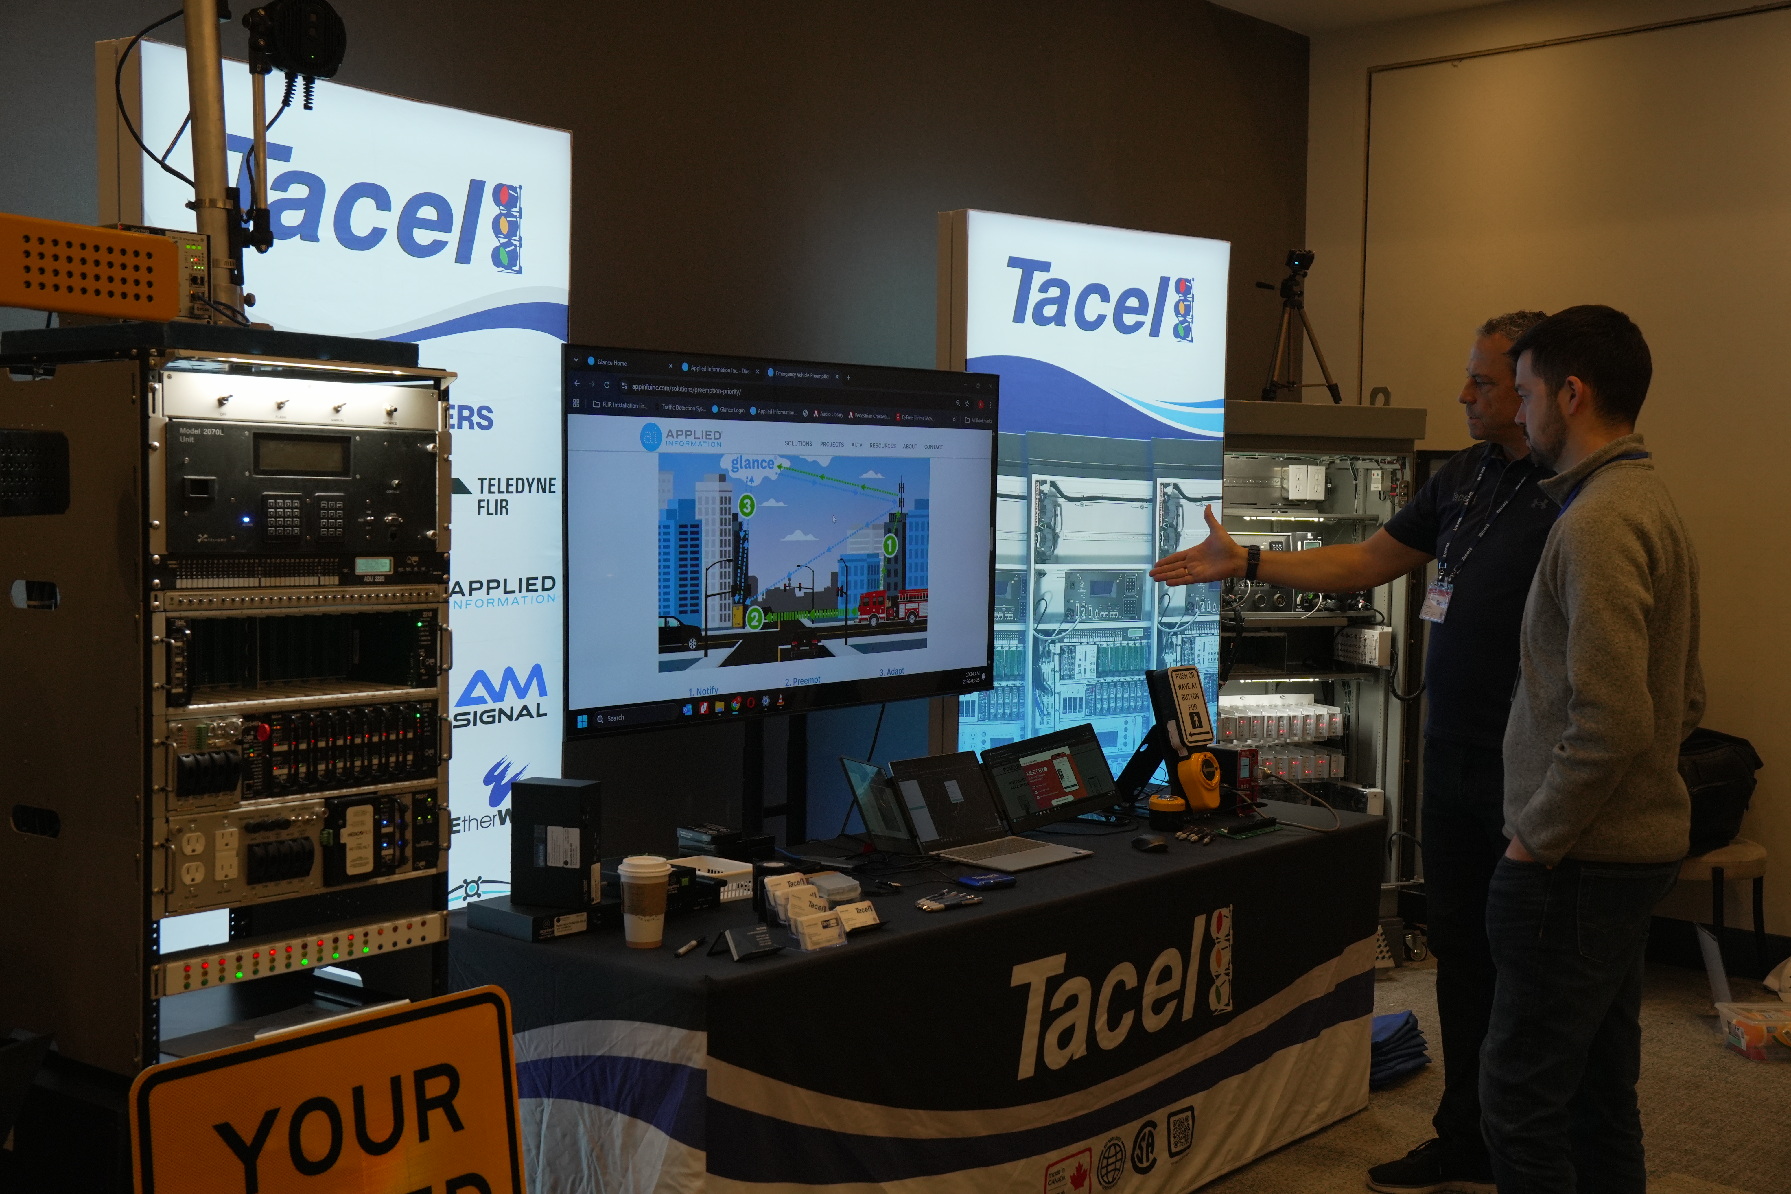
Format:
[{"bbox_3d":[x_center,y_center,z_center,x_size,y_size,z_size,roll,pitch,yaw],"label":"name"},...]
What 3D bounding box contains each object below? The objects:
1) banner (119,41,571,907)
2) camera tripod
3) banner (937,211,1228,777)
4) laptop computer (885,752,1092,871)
[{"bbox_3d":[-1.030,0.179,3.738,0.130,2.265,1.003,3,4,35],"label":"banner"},{"bbox_3d":[1.225,-0.840,6.010,0.250,0.475,0.255,-3,5,-45],"label":"camera tripod"},{"bbox_3d":[0.538,0.091,5.549,1.009,2.265,0.130,-2,4,-37],"label":"banner"},{"bbox_3d":[0.211,0.468,4.244,0.338,0.201,0.304,4,4,40],"label":"laptop computer"}]

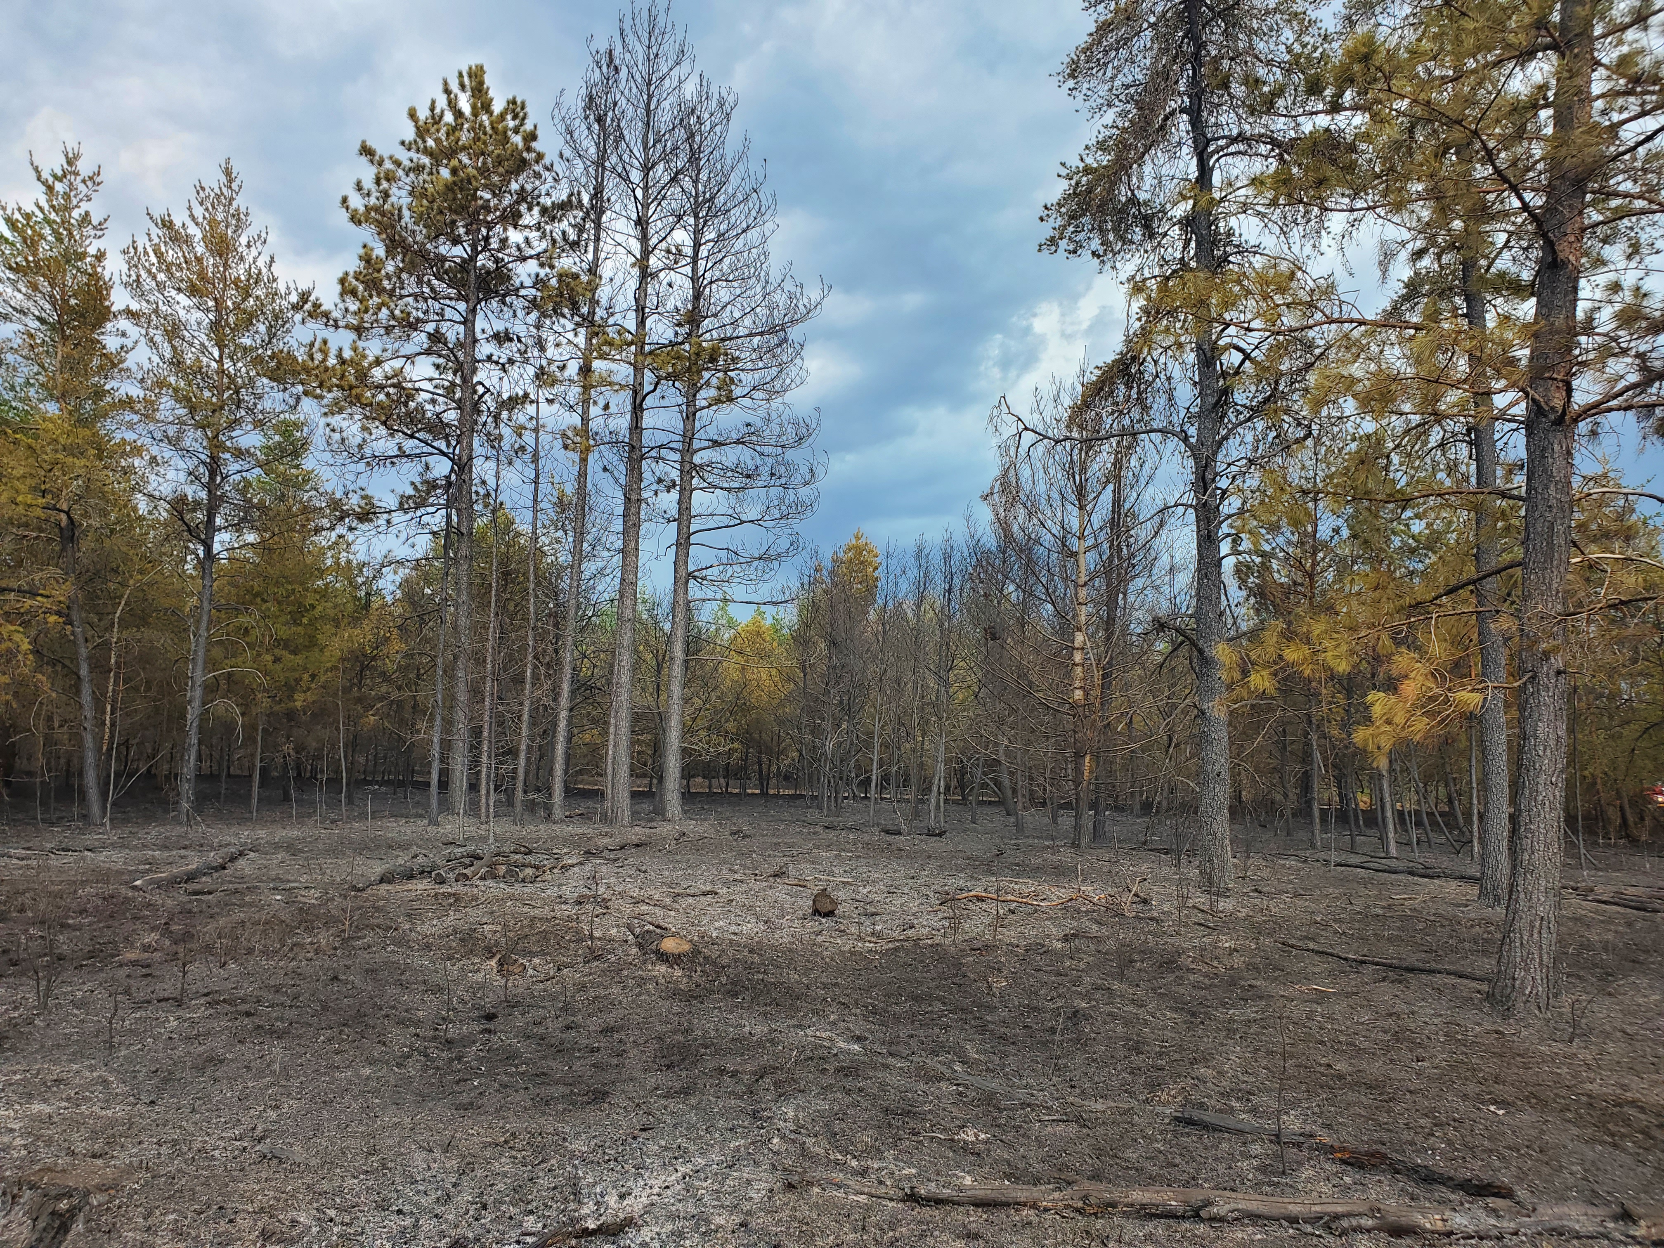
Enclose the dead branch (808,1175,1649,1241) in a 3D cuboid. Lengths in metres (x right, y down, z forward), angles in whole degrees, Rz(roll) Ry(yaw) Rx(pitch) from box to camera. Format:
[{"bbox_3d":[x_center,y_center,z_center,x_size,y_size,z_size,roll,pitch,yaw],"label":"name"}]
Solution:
[{"bbox_3d":[1.362,2.060,4.483,2.914,0.090,0.170,0,-6,7],"label":"dead branch"}]

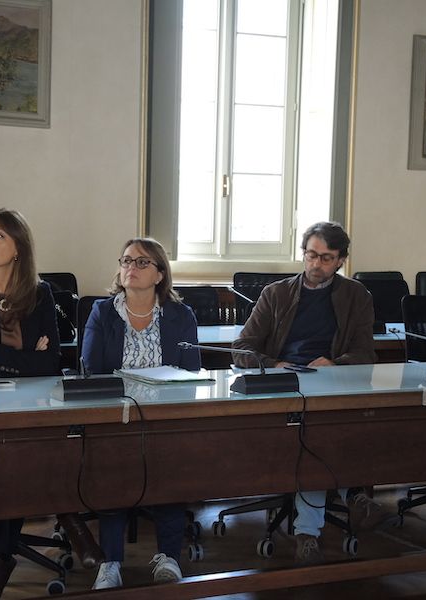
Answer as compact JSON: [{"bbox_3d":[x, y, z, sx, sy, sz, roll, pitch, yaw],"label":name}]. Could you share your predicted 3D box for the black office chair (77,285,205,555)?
[{"bbox_3d":[-0.297,0.502,5.236,0.590,0.990,0.600,1,5,-12],"label":"black office chair"}]

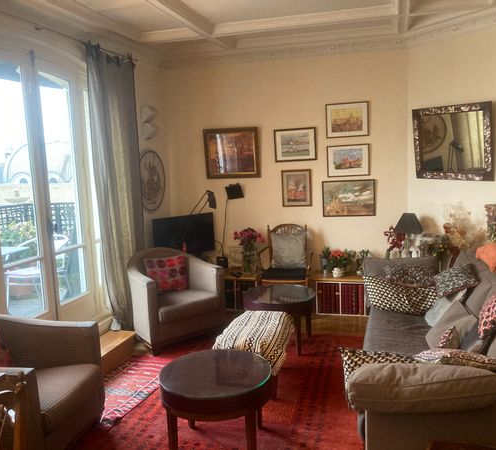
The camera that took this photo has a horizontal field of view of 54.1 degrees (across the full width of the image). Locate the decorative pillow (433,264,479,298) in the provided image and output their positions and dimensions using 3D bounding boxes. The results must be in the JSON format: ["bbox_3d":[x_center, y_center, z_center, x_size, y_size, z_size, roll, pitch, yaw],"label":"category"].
[{"bbox_3d":[1.585,0.432,3.712,0.330,0.110,0.290,-22,24,10],"label":"decorative pillow"}]

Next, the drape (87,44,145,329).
[{"bbox_3d":[-1.060,-0.249,4.159,0.150,2.420,0.700,0,8,16],"label":"drape"}]

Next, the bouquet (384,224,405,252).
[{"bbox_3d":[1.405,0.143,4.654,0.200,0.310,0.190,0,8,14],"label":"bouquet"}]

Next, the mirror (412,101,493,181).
[{"bbox_3d":[1.776,-0.711,4.242,0.040,0.641,0.782,-14,13,-29],"label":"mirror"}]

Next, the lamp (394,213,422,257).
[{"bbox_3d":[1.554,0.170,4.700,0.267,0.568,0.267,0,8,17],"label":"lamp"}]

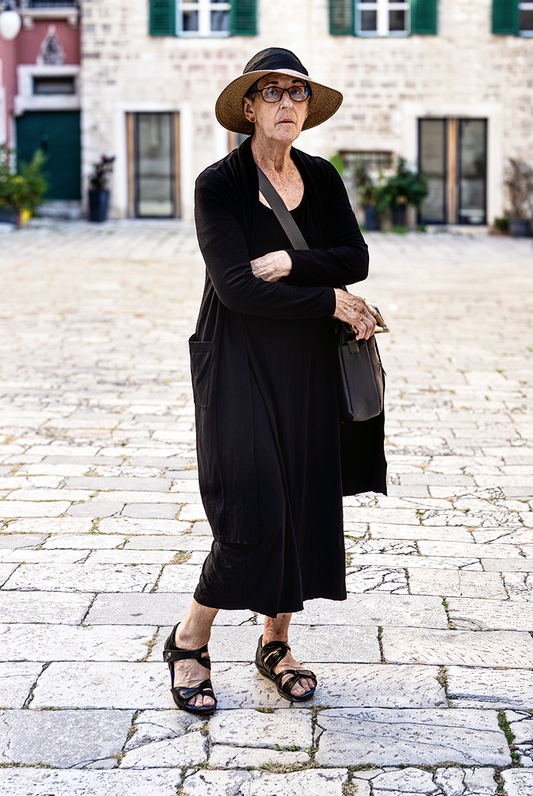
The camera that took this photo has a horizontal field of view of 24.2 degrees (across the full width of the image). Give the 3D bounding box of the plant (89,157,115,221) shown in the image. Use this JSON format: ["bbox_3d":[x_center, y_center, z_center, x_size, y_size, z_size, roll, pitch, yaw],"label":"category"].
[{"bbox_3d":[-3.117,-3.957,23.500,0.480,1.230,0.470,-1,12,-4],"label":"plant"}]

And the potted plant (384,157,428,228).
[{"bbox_3d":[2.547,-3.766,22.800,0.820,1.300,0.780,-1,12,-4],"label":"potted plant"}]

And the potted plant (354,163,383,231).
[{"bbox_3d":[1.879,-3.693,22.800,0.540,1.230,0.520,-1,12,-4],"label":"potted plant"}]

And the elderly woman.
[{"bbox_3d":[0.016,-0.054,3.290,0.520,1.690,0.430,-4,12,-18],"label":"elderly woman"}]

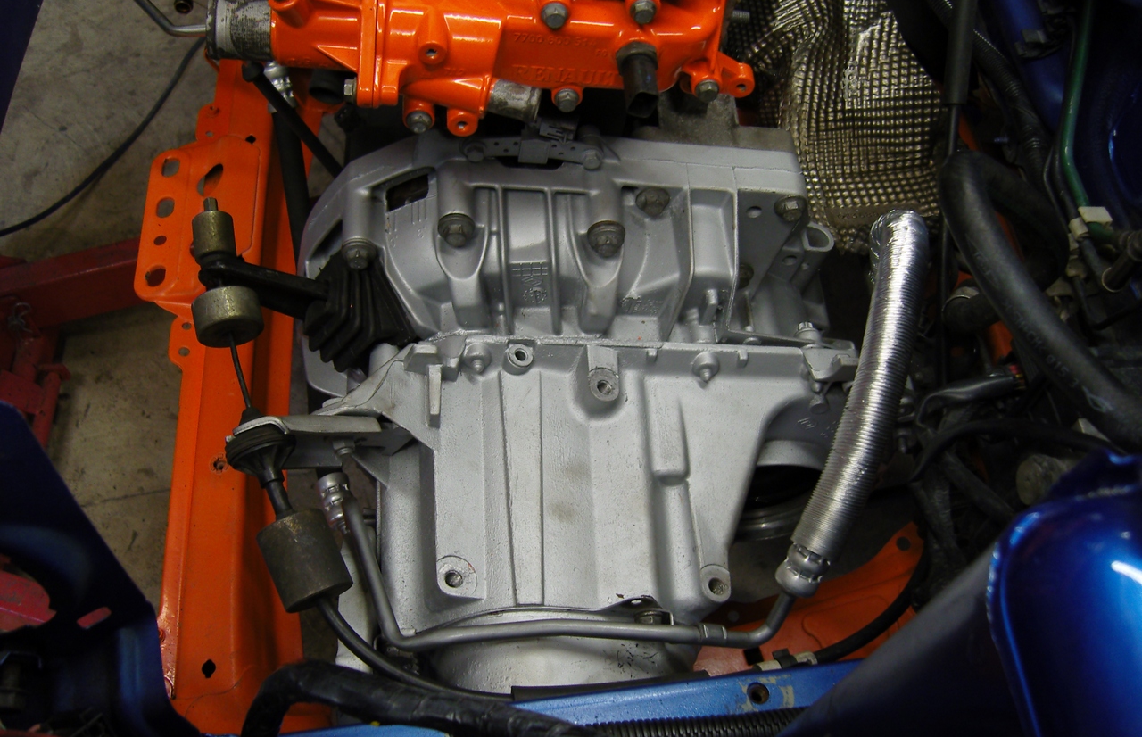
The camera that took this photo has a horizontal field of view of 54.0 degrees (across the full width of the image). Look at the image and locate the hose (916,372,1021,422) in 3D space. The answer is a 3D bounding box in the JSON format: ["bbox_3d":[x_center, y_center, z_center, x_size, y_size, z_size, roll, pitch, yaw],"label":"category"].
[{"bbox_3d":[0.302,0.022,0.854,0.085,0.026,0.030,1,58,-6],"label":"hose"}]

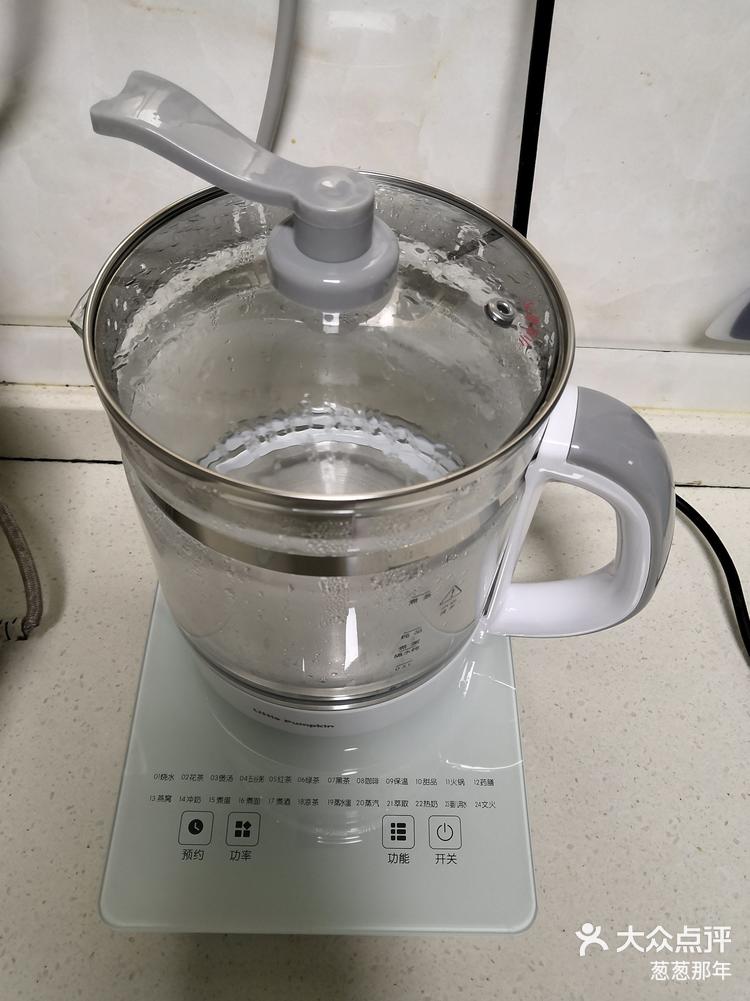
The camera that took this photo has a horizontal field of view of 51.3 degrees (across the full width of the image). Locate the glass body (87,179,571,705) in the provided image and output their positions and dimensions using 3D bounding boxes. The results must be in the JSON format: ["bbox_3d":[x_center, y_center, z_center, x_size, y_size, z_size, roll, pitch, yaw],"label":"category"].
[{"bbox_3d":[-0.017,-0.022,0.323,0.165,0.153,0.165,1,55,-2],"label":"glass body"}]

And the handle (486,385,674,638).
[{"bbox_3d":[0.085,0.016,0.315,0.062,0.141,0.035,17,56,9],"label":"handle"}]

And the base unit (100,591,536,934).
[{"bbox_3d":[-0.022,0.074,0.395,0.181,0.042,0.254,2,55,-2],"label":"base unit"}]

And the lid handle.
[{"bbox_3d":[-0.037,-0.094,0.237,0.095,0.046,0.042,18,56,10],"label":"lid handle"}]

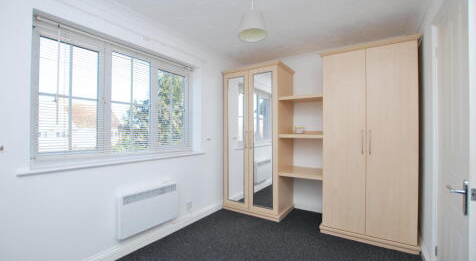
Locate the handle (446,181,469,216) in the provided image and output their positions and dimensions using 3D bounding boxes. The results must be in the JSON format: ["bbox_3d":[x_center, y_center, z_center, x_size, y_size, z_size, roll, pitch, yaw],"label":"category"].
[{"bbox_3d":[1.051,0.312,0.960,0.060,0.160,0.118,0,-1,38],"label":"handle"}]

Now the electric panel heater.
[{"bbox_3d":[-0.907,0.791,2.057,0.108,0.416,0.618,0,-1,33],"label":"electric panel heater"}]

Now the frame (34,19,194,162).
[{"bbox_3d":[-1.110,-0.293,2.158,0.070,1.122,1.602,0,-1,33],"label":"frame"}]

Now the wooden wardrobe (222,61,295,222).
[{"bbox_3d":[0.335,0.157,3.190,0.942,2.174,0.636,0,-1,31],"label":"wooden wardrobe"}]

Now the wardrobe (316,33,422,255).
[{"bbox_3d":[1.559,0.147,2.452,0.924,2.190,0.618,0,-1,30],"label":"wardrobe"}]

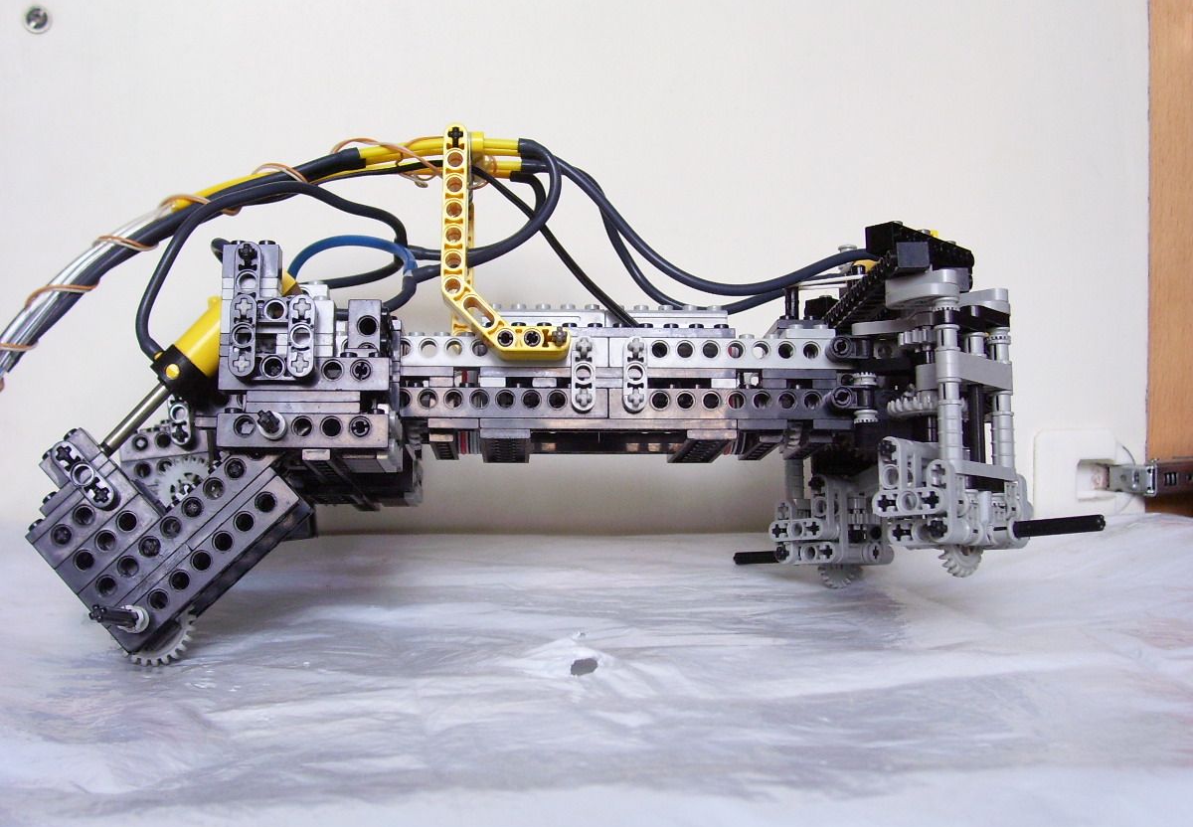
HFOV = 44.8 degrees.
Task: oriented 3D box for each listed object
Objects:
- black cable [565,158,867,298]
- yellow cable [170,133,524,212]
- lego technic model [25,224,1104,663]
[{"bbox_3d":[0.040,-0.062,0.485,0.108,0.047,0.025,0,1,0],"label":"black cable"},{"bbox_3d":[-0.083,-0.079,0.475,0.117,0.027,0.022,0,1,0],"label":"yellow cable"},{"bbox_3d":[-0.003,0.004,0.474,0.317,0.136,0.165,0,1,-3],"label":"lego technic model"}]

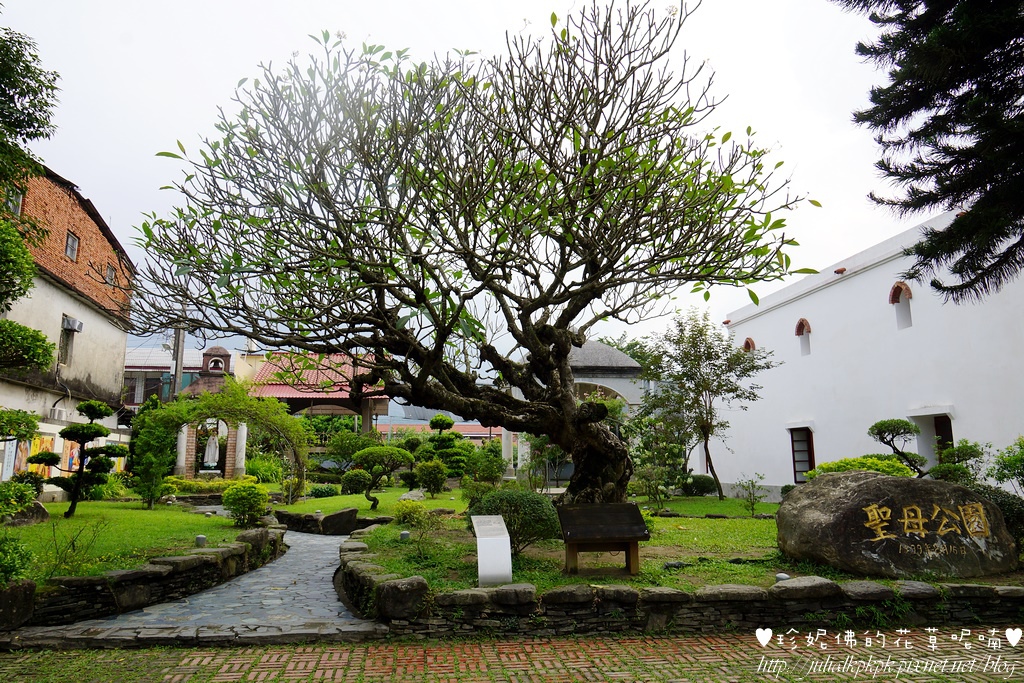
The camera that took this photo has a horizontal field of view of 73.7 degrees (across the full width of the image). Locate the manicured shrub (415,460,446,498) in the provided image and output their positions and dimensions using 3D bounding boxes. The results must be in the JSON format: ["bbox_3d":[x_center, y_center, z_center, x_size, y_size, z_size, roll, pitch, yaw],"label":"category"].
[{"bbox_3d":[-2.743,4.629,23.044,1.097,1.307,1.097,0,-10,0],"label":"manicured shrub"}]

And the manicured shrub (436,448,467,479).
[{"bbox_3d":[-1.989,4.036,22.441,1.000,1.000,1.000,0,-10,0],"label":"manicured shrub"}]

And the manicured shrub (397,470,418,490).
[{"bbox_3d":[-4.012,5.396,26.462,0.775,0.779,0.775,0,-10,0],"label":"manicured shrub"}]

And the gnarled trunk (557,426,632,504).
[{"bbox_3d":[1.259,1.968,10.418,1.150,1.310,1.100,0,-10,0],"label":"gnarled trunk"}]

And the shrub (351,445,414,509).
[{"bbox_3d":[-3.237,3.438,17.162,1.571,1.553,1.450,0,-10,0],"label":"shrub"}]

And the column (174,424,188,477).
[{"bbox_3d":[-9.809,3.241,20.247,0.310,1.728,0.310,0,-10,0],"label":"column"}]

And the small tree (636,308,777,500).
[{"bbox_3d":[6.428,2.007,22.504,4.582,6.277,4.000,0,-10,0],"label":"small tree"}]

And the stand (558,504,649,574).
[{"bbox_3d":[0.940,2.075,7.224,0.900,0.700,0.460,2,-10,-9],"label":"stand"}]

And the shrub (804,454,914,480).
[{"bbox_3d":[4.975,2.178,9.773,1.650,0.980,1.300,0,-10,0],"label":"shrub"}]

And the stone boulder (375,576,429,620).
[{"bbox_3d":[-1.042,2.432,6.469,0.502,0.383,0.420,0,-10,0],"label":"stone boulder"}]

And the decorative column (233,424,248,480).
[{"bbox_3d":[-7.383,2.967,18.565,0.310,1.670,0.310,0,-10,0],"label":"decorative column"}]

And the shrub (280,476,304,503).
[{"bbox_3d":[-6.586,4.472,20.531,0.752,0.779,0.752,0,-10,0],"label":"shrub"}]

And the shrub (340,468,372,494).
[{"bbox_3d":[-5.570,5.039,24.494,1.130,0.914,1.130,0,-10,0],"label":"shrub"}]

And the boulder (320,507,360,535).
[{"bbox_3d":[-3.263,3.396,12.914,0.700,0.530,0.420,0,-10,0],"label":"boulder"}]

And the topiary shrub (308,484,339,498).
[{"bbox_3d":[-4.941,3.923,17.896,0.800,0.460,0.750,0,-10,0],"label":"topiary shrub"}]

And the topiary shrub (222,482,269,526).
[{"bbox_3d":[-4.528,2.777,11.599,0.770,0.730,0.770,0,-10,0],"label":"topiary shrub"}]

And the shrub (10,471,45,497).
[{"bbox_3d":[-11.528,3.495,16.244,0.780,0.750,0.750,0,-10,0],"label":"shrub"}]

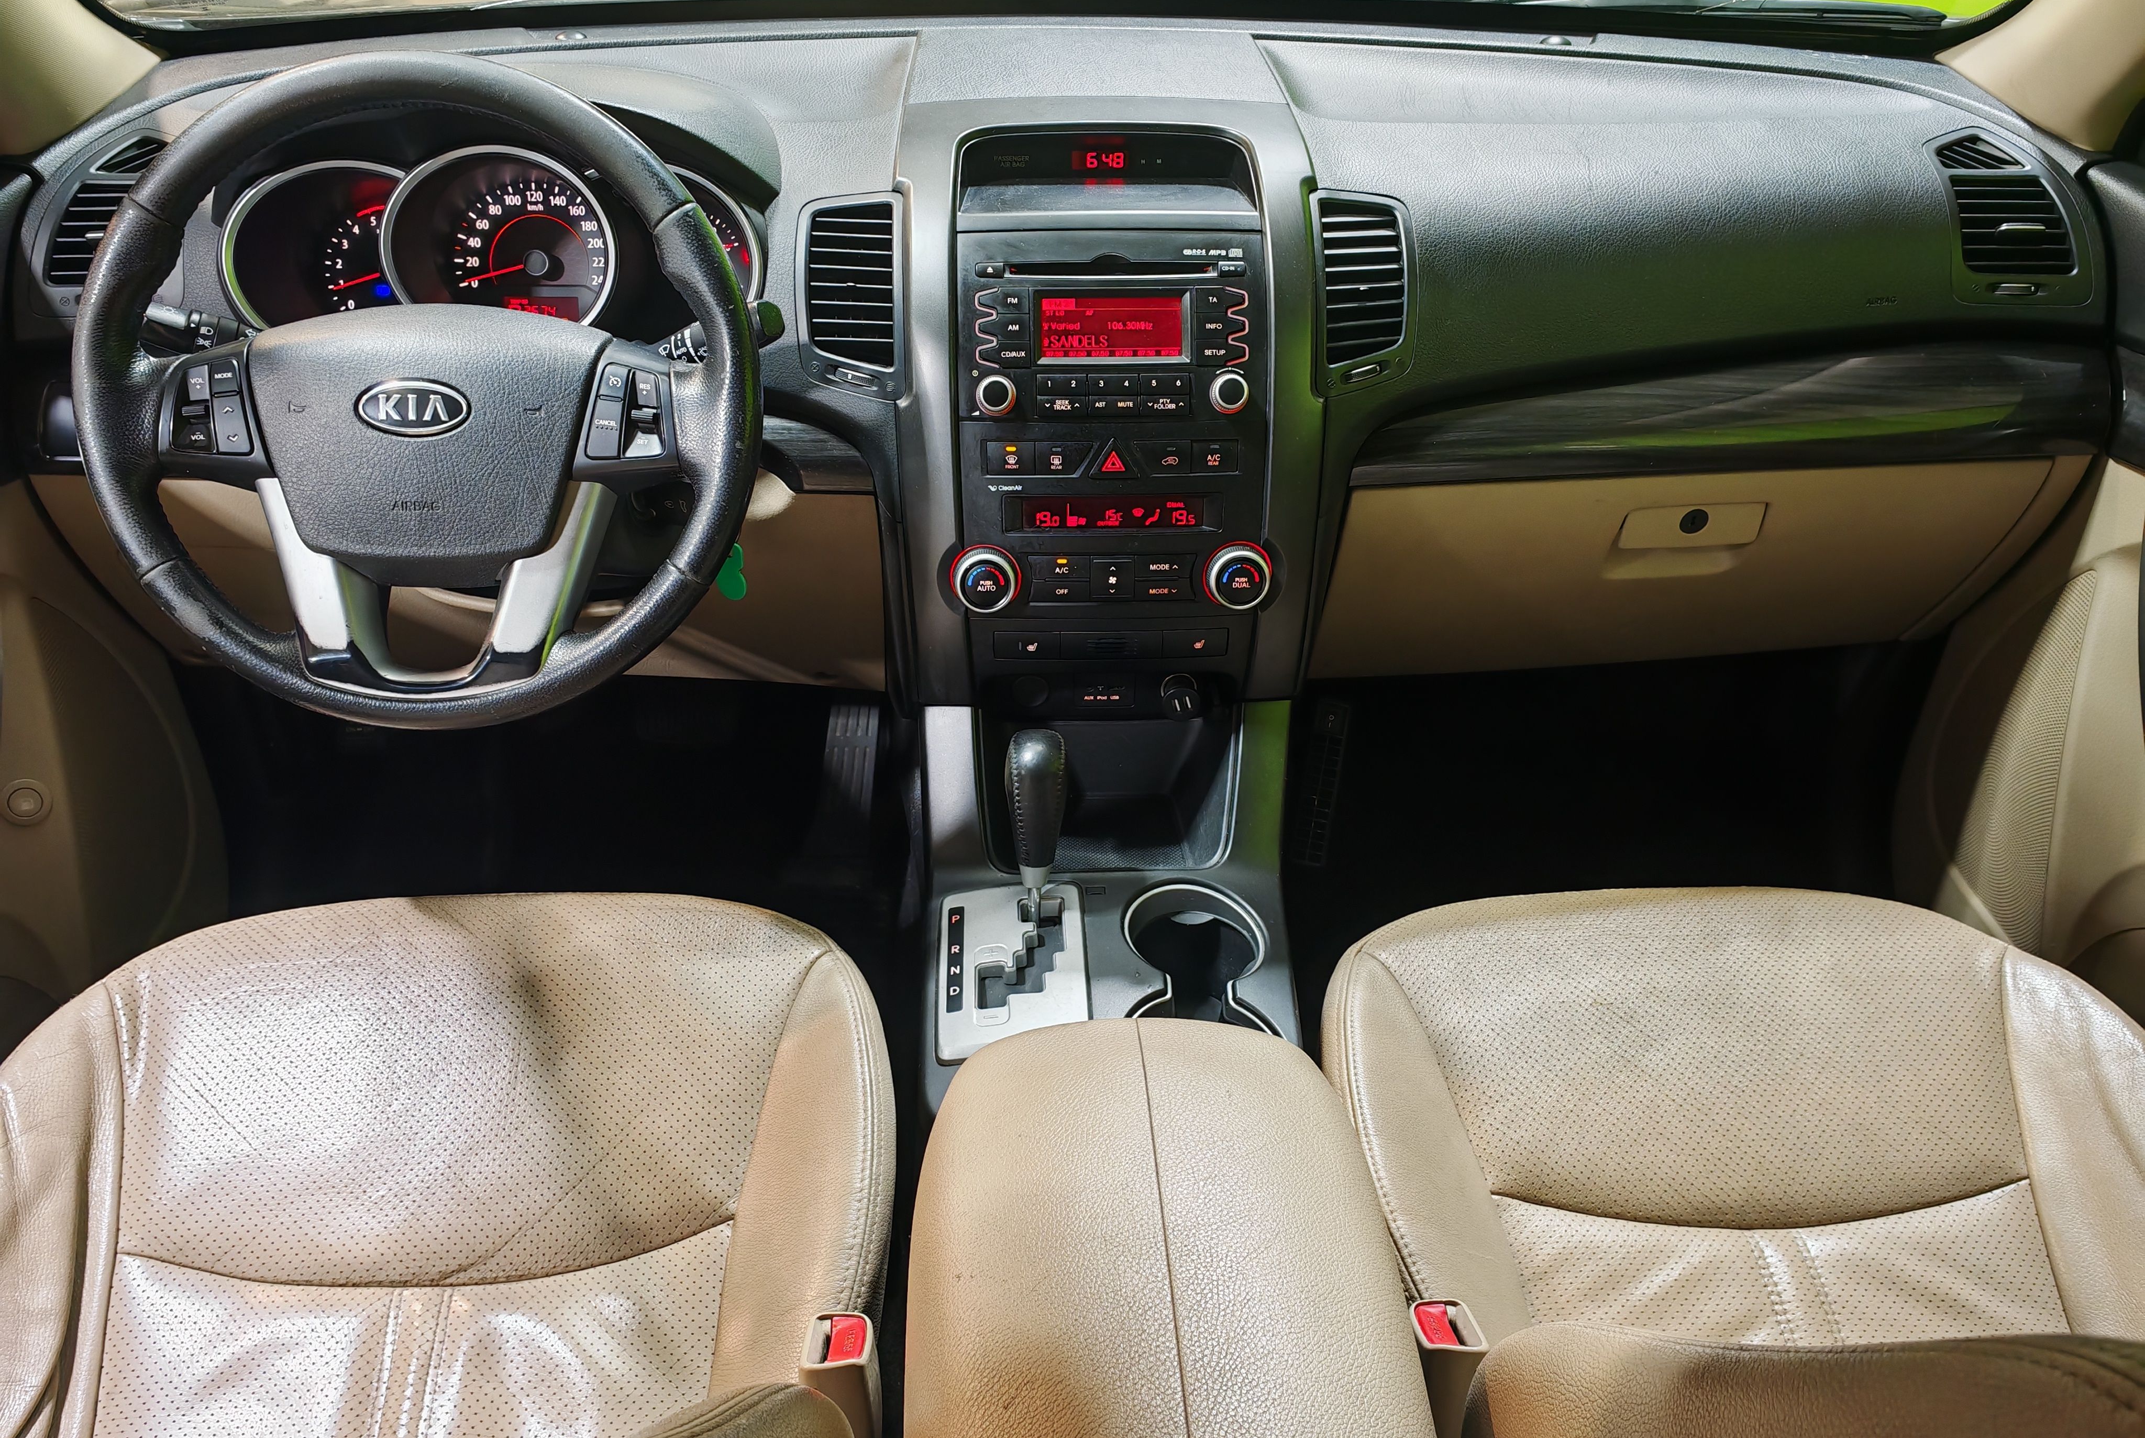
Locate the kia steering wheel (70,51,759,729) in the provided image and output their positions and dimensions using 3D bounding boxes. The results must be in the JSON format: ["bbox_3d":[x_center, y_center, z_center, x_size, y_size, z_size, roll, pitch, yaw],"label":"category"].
[{"bbox_3d":[-0.375,-0.188,0.982,0.385,0.385,0.100,-1,3,-3],"label":"kia steering wheel"}]

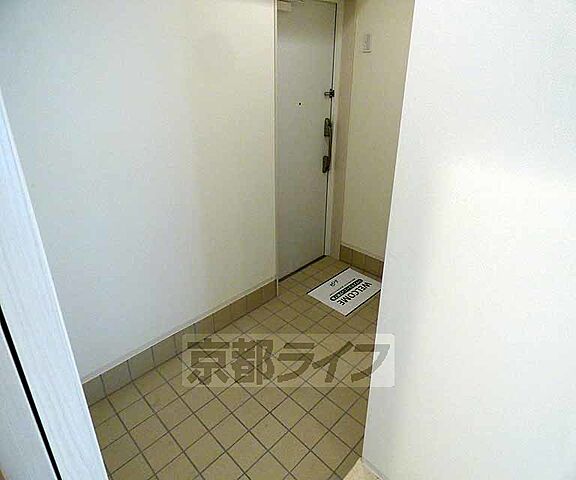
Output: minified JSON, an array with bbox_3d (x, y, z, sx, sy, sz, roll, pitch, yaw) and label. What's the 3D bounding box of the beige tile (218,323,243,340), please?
[{"bbox_3d":[-0.418,0.676,2.493,0.146,0.012,0.146,24,36,39],"label":"beige tile"}]

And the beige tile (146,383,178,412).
[{"bbox_3d":[-0.737,0.917,2.020,0.145,0.010,0.145,24,36,39],"label":"beige tile"}]

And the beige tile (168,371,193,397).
[{"bbox_3d":[-0.628,0.871,2.115,0.146,0.012,0.146,24,36,39],"label":"beige tile"}]

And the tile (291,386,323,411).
[{"bbox_3d":[0.114,0.916,2.021,0.146,0.012,0.146,24,36,39],"label":"tile"}]

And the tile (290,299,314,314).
[{"bbox_3d":[0.105,0.527,2.783,0.146,0.010,0.146,24,36,39],"label":"tile"}]

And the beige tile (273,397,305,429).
[{"bbox_3d":[0.006,0.963,1.926,0.145,0.010,0.145,24,36,39],"label":"beige tile"}]

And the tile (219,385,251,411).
[{"bbox_3d":[-0.310,0.918,2.021,0.146,0.012,0.146,24,36,39],"label":"tile"}]

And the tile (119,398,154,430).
[{"bbox_3d":[-0.843,0.970,1.931,0.146,0.010,0.146,24,36,39],"label":"tile"}]

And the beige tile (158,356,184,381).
[{"bbox_3d":[-0.735,0.823,2.209,0.146,0.012,0.146,24,36,39],"label":"beige tile"}]

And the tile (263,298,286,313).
[{"bbox_3d":[-0.095,0.525,2.775,0.147,0.010,0.147,-25,36,-39],"label":"tile"}]

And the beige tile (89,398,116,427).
[{"bbox_3d":[-1.047,0.966,1.917,0.146,0.010,0.146,25,36,39],"label":"beige tile"}]

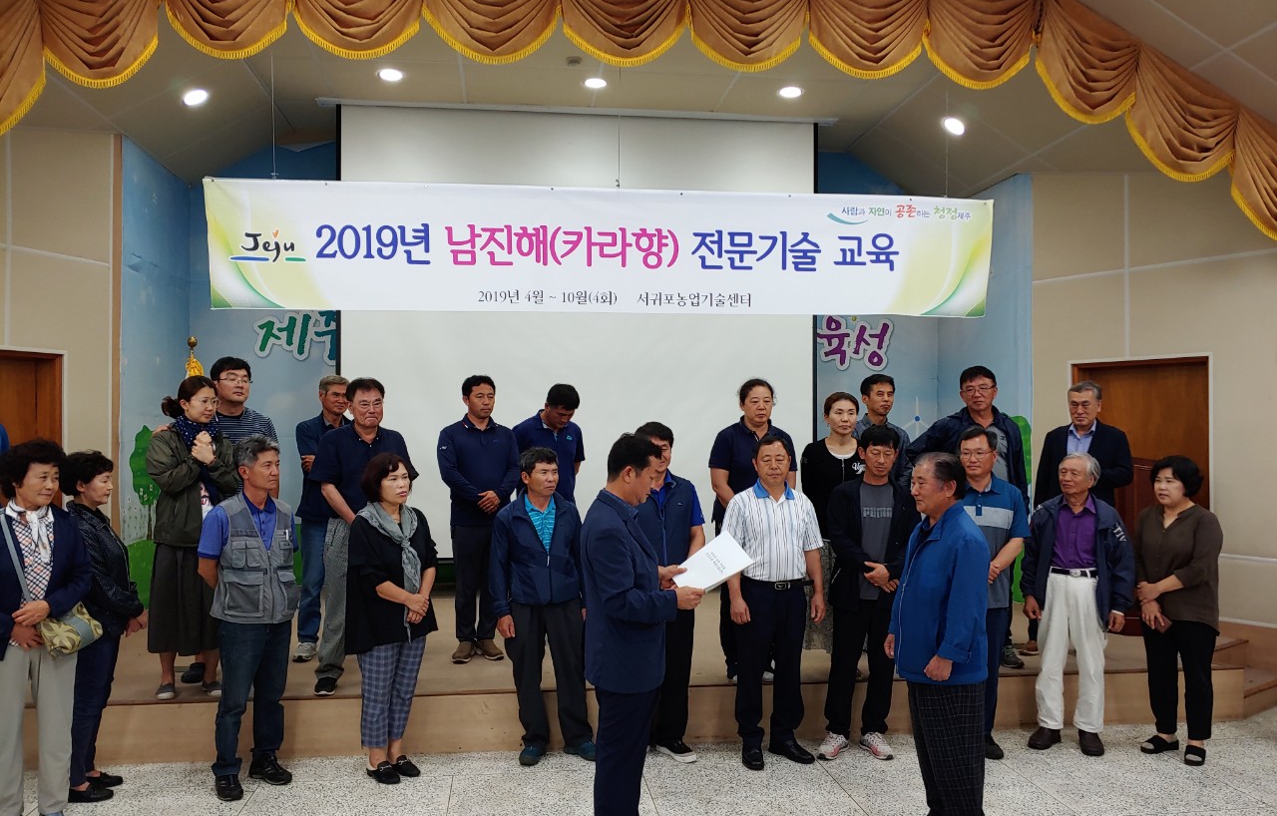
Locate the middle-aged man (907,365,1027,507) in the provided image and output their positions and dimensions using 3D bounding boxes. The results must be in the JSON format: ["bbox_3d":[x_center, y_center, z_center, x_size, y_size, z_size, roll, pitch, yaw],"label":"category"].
[{"bbox_3d":[1.979,0.653,5.585,0.720,1.780,0.380,0,-2,17],"label":"middle-aged man"}]

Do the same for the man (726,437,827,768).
[{"bbox_3d":[0.697,0.976,4.757,0.520,1.660,0.340,0,-2,-3],"label":"man"}]

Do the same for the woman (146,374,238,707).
[{"bbox_3d":[-2.333,0.659,4.847,0.460,1.651,0.430,1,-2,-38],"label":"woman"}]

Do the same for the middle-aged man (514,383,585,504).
[{"bbox_3d":[-0.575,0.699,5.932,0.510,1.690,0.380,1,-2,-30],"label":"middle-aged man"}]

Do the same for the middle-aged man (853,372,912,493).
[{"bbox_3d":[1.471,0.653,5.617,0.490,1.723,0.330,0,-1,8],"label":"middle-aged man"}]

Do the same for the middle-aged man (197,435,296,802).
[{"bbox_3d":[-1.854,0.961,4.385,0.340,1.650,0.490,-1,-2,42],"label":"middle-aged man"}]

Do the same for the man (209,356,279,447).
[{"bbox_3d":[-2.338,0.601,5.156,0.660,1.780,0.420,1,-2,-20],"label":"man"}]

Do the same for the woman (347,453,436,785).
[{"bbox_3d":[-1.215,1.011,4.541,0.480,1.576,0.350,1,-1,-40],"label":"woman"}]

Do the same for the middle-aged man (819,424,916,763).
[{"bbox_3d":[1.237,0.957,4.863,0.520,1.709,0.360,0,-1,10],"label":"middle-aged man"}]

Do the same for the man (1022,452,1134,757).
[{"bbox_3d":[2.408,1.044,5.072,0.550,1.599,0.360,-1,-2,27],"label":"man"}]

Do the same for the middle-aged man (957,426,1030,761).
[{"bbox_3d":[1.810,0.958,4.852,0.520,1.710,0.340,0,-1,20],"label":"middle-aged man"}]

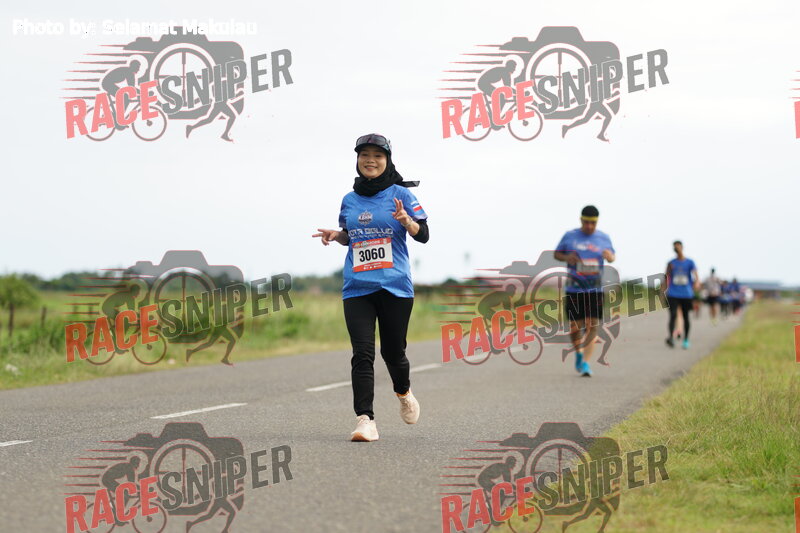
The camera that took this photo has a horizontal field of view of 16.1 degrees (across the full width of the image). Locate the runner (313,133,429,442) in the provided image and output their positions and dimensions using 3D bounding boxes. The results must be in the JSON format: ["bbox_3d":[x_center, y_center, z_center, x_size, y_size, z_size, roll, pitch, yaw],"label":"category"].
[{"bbox_3d":[-0.155,0.113,14.800,0.580,1.610,0.640,0,-1,12],"label":"runner"}]

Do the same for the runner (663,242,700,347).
[{"bbox_3d":[4.415,0.439,44.200,0.510,1.680,0.600,0,-1,7],"label":"runner"}]

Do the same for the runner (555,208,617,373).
[{"bbox_3d":[1.795,0.236,27.400,0.580,1.660,0.600,0,-1,6],"label":"runner"}]

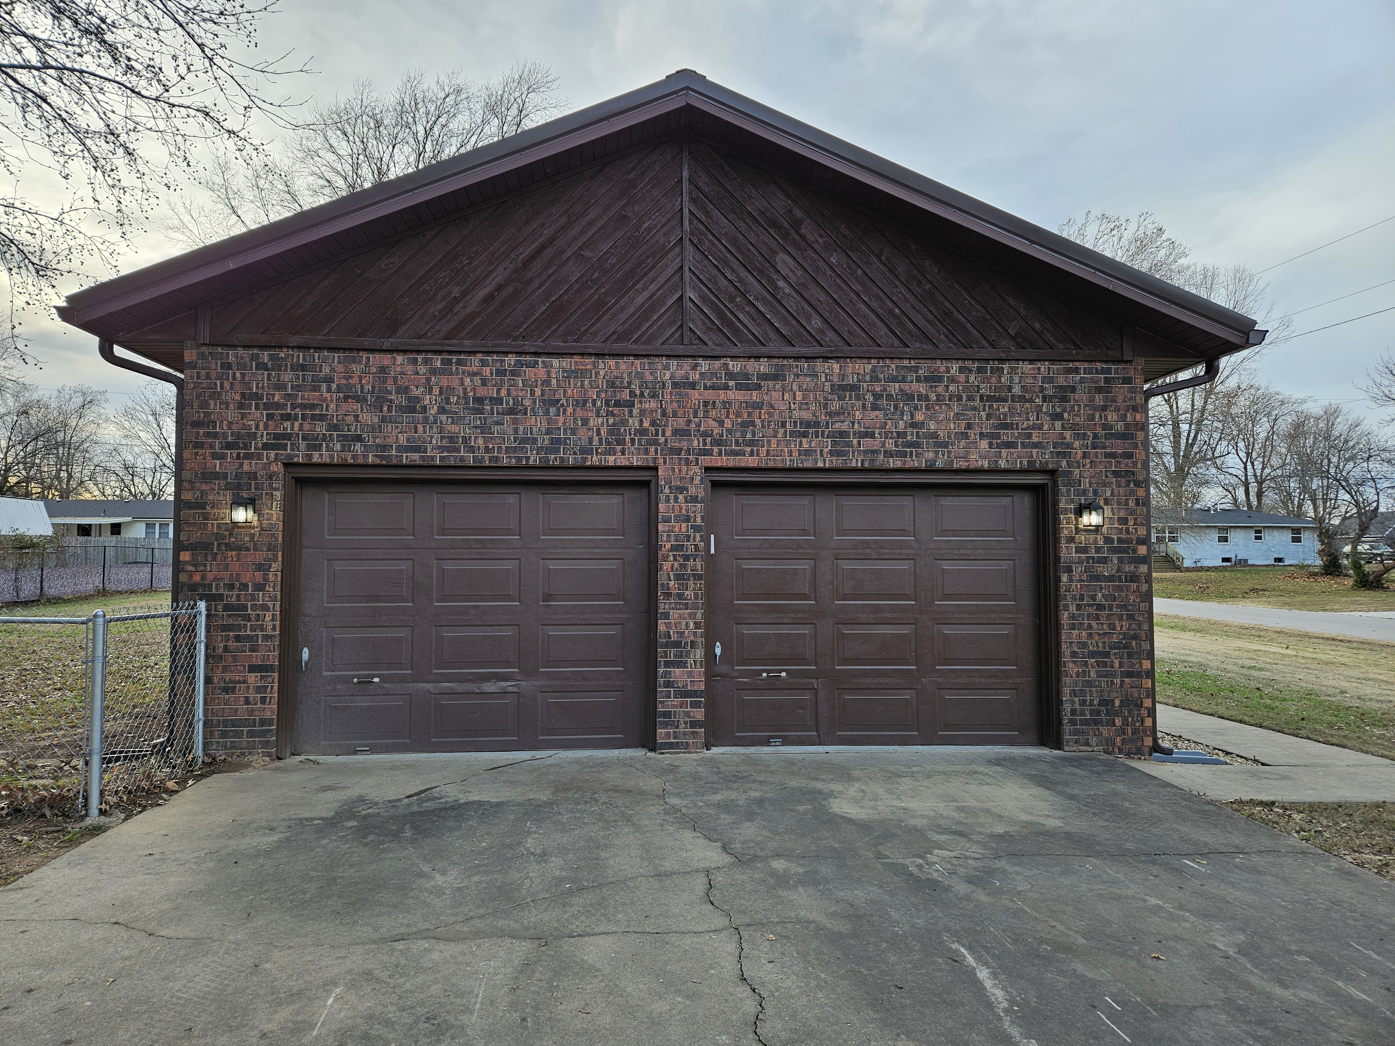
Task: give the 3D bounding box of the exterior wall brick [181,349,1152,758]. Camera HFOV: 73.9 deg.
[{"bbox_3d":[-0.120,0.238,7.311,7.539,3.138,0.200,0,-3,-4],"label":"exterior wall brick"}]

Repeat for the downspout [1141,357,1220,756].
[{"bbox_3d":[3.962,0.261,7.608,0.646,3.253,0.090,0,-3,-4],"label":"downspout"}]

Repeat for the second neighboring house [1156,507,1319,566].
[{"bbox_3d":[42.692,1.288,79.793,16.500,4.898,9.400,0,-3,-7],"label":"second neighboring house"}]

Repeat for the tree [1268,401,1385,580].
[{"bbox_3d":[39.460,-2.093,58.168,7.200,10.734,6.800,0,-3,-4],"label":"tree"}]

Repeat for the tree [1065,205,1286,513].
[{"bbox_3d":[44.693,-12.776,86.715,21.400,33.661,20.500,0,-3,-4],"label":"tree"}]

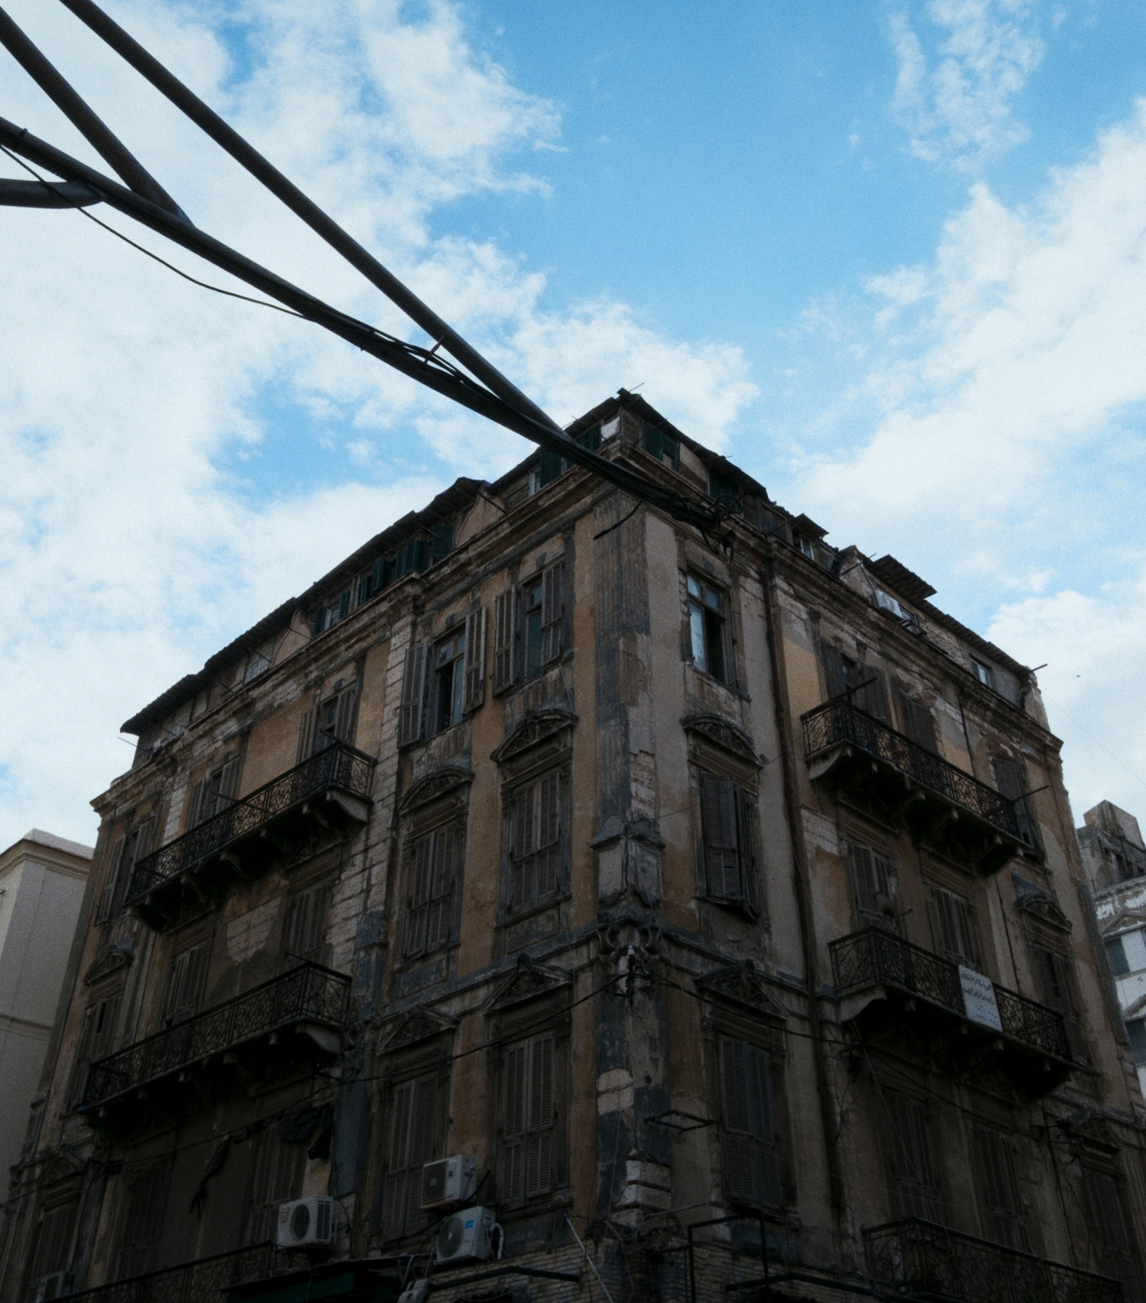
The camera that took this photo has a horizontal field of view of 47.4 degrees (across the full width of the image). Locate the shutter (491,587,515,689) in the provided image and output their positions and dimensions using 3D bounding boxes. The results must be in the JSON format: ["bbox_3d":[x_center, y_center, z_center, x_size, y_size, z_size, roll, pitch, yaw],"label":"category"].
[{"bbox_3d":[-1.249,-0.208,24.215,0.550,2.365,0.060,-30,-46,34],"label":"shutter"}]

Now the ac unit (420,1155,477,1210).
[{"bbox_3d":[-1.697,7.296,17.871,0.785,0.550,0.265,-30,-46,34],"label":"ac unit"}]

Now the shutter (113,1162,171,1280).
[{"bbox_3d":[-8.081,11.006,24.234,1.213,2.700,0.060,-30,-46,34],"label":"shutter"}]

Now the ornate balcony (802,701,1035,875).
[{"bbox_3d":[6.545,2.734,24.467,5.841,1.287,0.916,29,-45,-33],"label":"ornate balcony"}]

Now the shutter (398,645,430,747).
[{"bbox_3d":[-3.184,0.796,26.274,0.522,2.375,0.050,-21,-41,26],"label":"shutter"}]

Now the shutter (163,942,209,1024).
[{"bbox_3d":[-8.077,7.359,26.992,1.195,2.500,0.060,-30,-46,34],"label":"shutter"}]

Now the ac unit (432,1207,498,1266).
[{"bbox_3d":[-1.411,7.727,17.158,0.250,0.590,0.780,33,-47,-30],"label":"ac unit"}]

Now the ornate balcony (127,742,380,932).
[{"bbox_3d":[-7.042,4.004,28.015,7.628,0.984,0.962,-30,-46,35],"label":"ornate balcony"}]

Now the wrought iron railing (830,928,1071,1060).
[{"bbox_3d":[6.913,6.400,23.484,6.000,0.878,0.900,29,-45,-33],"label":"wrought iron railing"}]

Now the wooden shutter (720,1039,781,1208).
[{"bbox_3d":[2.416,6.438,17.848,1.081,2.186,0.050,29,-45,-33],"label":"wooden shutter"}]

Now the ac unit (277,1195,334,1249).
[{"bbox_3d":[-4.037,8.639,19.692,0.870,0.600,0.300,-30,-46,34],"label":"ac unit"}]

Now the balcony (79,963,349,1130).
[{"bbox_3d":[-7.112,7.736,25.371,7.746,0.921,0.918,-30,-46,35],"label":"balcony"}]

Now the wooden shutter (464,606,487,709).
[{"bbox_3d":[-1.780,0.142,23.520,0.536,2.236,0.050,-30,-46,34],"label":"wooden shutter"}]

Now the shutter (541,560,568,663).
[{"bbox_3d":[-0.356,-0.685,22.580,0.503,2.120,0.050,-30,-46,34],"label":"shutter"}]

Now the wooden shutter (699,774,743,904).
[{"bbox_3d":[2.449,3.041,21.400,0.618,2.242,0.050,14,-39,-18],"label":"wooden shutter"}]

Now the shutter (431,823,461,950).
[{"bbox_3d":[-2.233,4.061,22.374,0.628,2.322,0.060,-30,-46,34],"label":"shutter"}]

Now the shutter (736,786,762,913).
[{"bbox_3d":[2.947,3.293,21.788,0.050,2.185,0.618,-17,-40,22],"label":"shutter"}]

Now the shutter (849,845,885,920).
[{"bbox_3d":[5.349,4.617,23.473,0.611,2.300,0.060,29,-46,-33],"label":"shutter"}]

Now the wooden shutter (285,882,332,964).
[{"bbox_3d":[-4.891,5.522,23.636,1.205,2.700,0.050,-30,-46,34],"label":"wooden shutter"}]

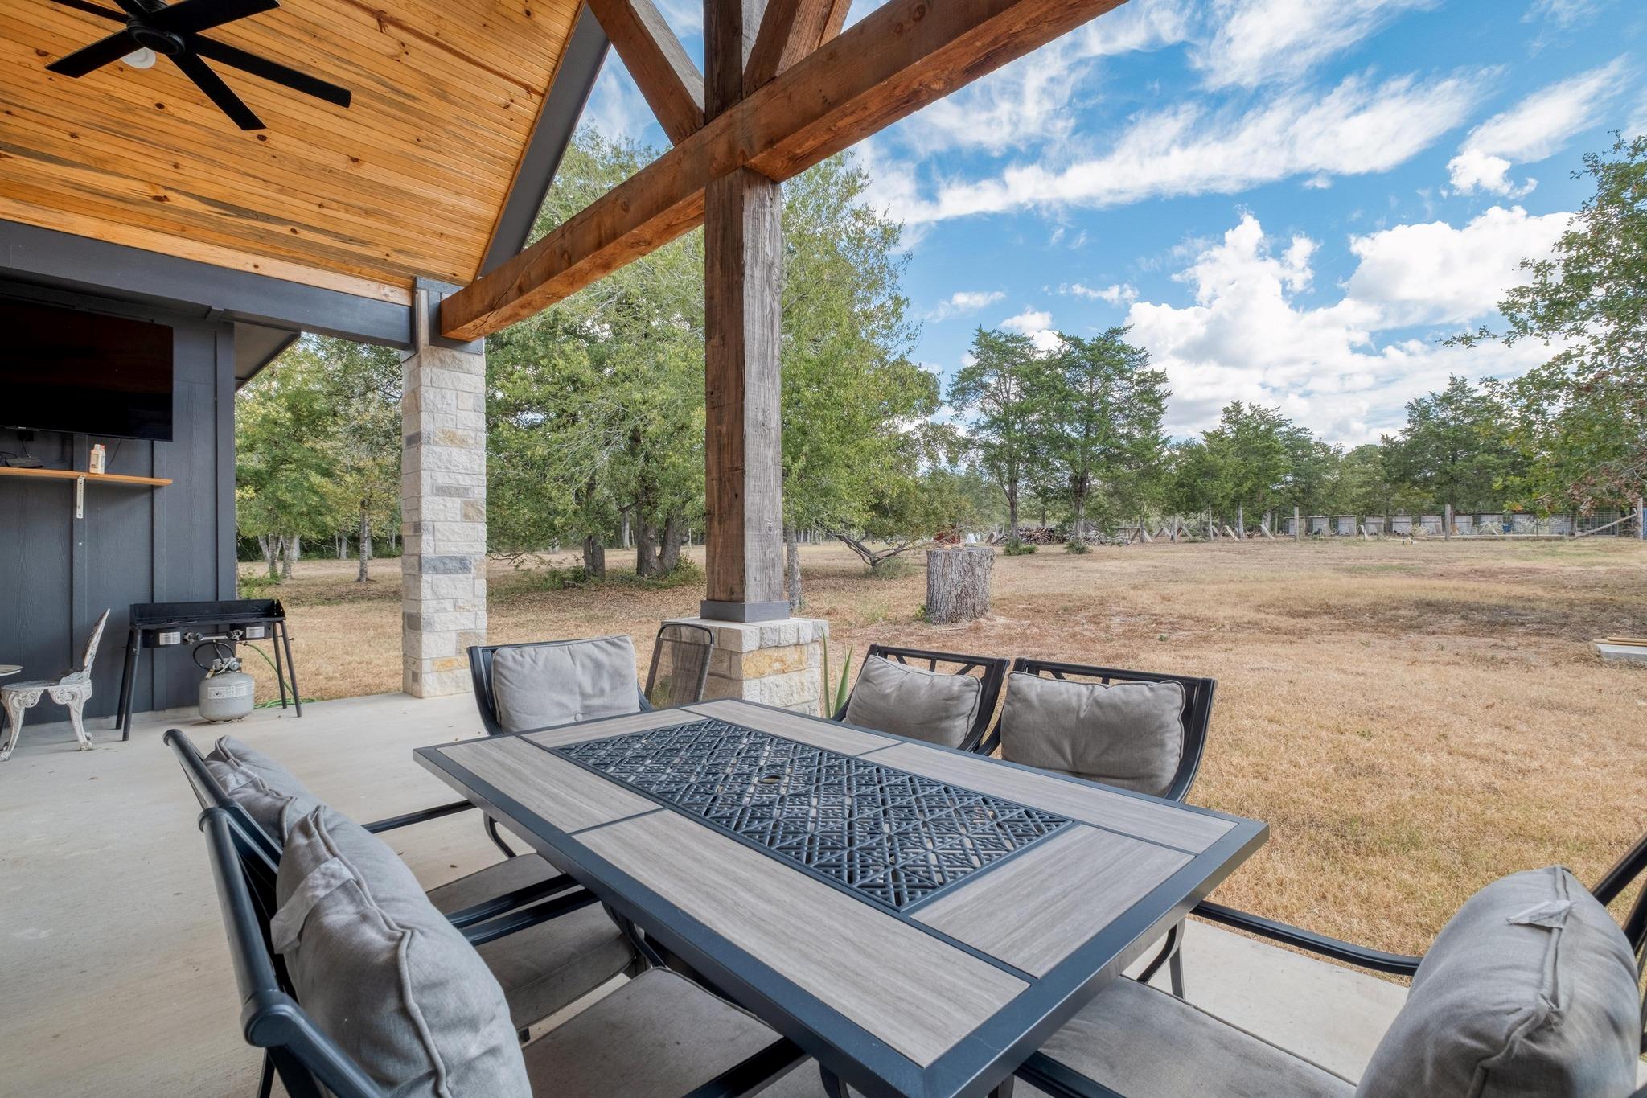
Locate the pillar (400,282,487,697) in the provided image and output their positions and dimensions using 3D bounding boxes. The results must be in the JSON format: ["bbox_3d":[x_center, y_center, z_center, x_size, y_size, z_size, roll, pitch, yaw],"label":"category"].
[{"bbox_3d":[-3.525,-0.519,6.378,0.530,3.660,0.530,-1,-1,41],"label":"pillar"}]

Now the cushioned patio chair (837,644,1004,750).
[{"bbox_3d":[0.167,0.787,2.100,0.575,0.895,0.700,-1,-1,43],"label":"cushioned patio chair"}]

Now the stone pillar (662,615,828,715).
[{"bbox_3d":[-0.419,0.822,3.630,0.610,0.870,0.610,-1,-1,41],"label":"stone pillar"}]

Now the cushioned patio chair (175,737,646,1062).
[{"bbox_3d":[-0.789,0.784,1.326,0.575,0.895,0.700,-1,-1,44],"label":"cushioned patio chair"}]

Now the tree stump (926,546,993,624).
[{"bbox_3d":[1.849,0.488,9.300,0.880,1.000,0.880,0,-1,0],"label":"tree stump"}]

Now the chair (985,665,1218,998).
[{"bbox_3d":[0.592,0.780,1.725,0.575,0.895,0.700,-1,-1,44],"label":"chair"}]

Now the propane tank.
[{"bbox_3d":[-4.516,1.074,5.200,0.310,0.460,0.310,-1,-1,41],"label":"propane tank"}]

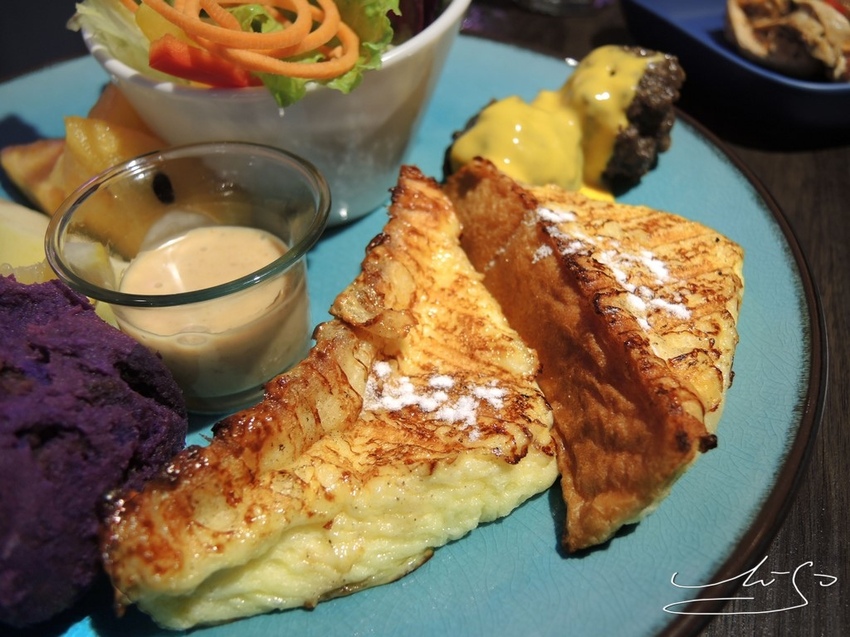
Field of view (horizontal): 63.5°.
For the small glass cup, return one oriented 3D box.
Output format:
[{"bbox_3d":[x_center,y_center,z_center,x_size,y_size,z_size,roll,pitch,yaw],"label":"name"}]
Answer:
[{"bbox_3d":[-0.054,-0.009,0.176,0.064,0.045,0.064,0,44,0],"label":"small glass cup"}]

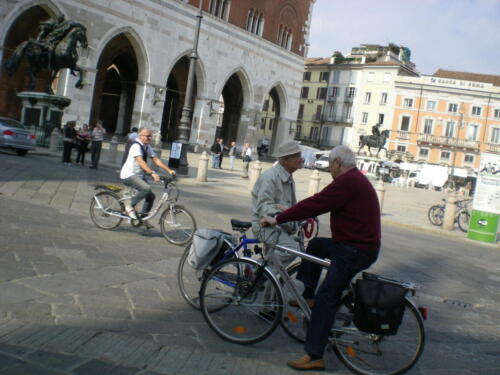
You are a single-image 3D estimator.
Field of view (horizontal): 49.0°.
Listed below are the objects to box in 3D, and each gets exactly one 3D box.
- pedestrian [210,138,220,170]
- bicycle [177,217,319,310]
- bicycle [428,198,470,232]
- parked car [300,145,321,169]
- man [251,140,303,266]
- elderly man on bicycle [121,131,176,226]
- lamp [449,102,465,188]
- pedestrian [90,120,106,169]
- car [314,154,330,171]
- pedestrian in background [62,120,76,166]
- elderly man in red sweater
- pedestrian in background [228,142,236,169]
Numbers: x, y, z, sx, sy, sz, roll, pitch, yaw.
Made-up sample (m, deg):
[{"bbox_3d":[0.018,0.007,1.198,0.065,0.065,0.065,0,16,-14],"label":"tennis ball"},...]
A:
[{"bbox_3d":[-2.032,-2.026,32.800,0.380,1.750,0.500,5,5,-37],"label":"pedestrian"},{"bbox_3d":[0.074,0.728,4.889,1.730,1.060,0.600,10,4,28],"label":"bicycle"},{"bbox_3d":[6.198,0.782,16.900,0.570,0.980,1.660,5,5,-35],"label":"bicycle"},{"bbox_3d":[5.561,-2.976,55.000,1.900,2.050,4.700,9,4,17],"label":"parked car"},{"bbox_3d":[0.243,0.384,4.850,0.530,1.650,0.540,10,4,28],"label":"man"},{"bbox_3d":[-1.531,-0.134,8.200,0.800,1.500,0.570,9,4,21],"label":"elderly man on bicycle"},{"bbox_3d":[24.489,-4.855,65.000,0.800,10.400,0.900,8,4,-1],"label":"lamp"},{"bbox_3d":[-5.430,-1.525,19.700,0.420,1.730,0.520,5,5,-37],"label":"pedestrian"},{"bbox_3d":[7.428,-2.391,54.000,1.780,1.520,4.200,9,4,21],"label":"car"},{"bbox_3d":[-6.859,-1.662,20.800,0.420,1.680,0.500,6,4,-24],"label":"pedestrian in background"},{"bbox_3d":[0.499,0.505,4.138,0.900,1.650,0.560,9,4,22],"label":"elderly man in red sweater"},{"bbox_3d":[-1.099,-2.070,35.500,0.360,1.720,0.500,5,5,-37],"label":"pedestrian in background"}]

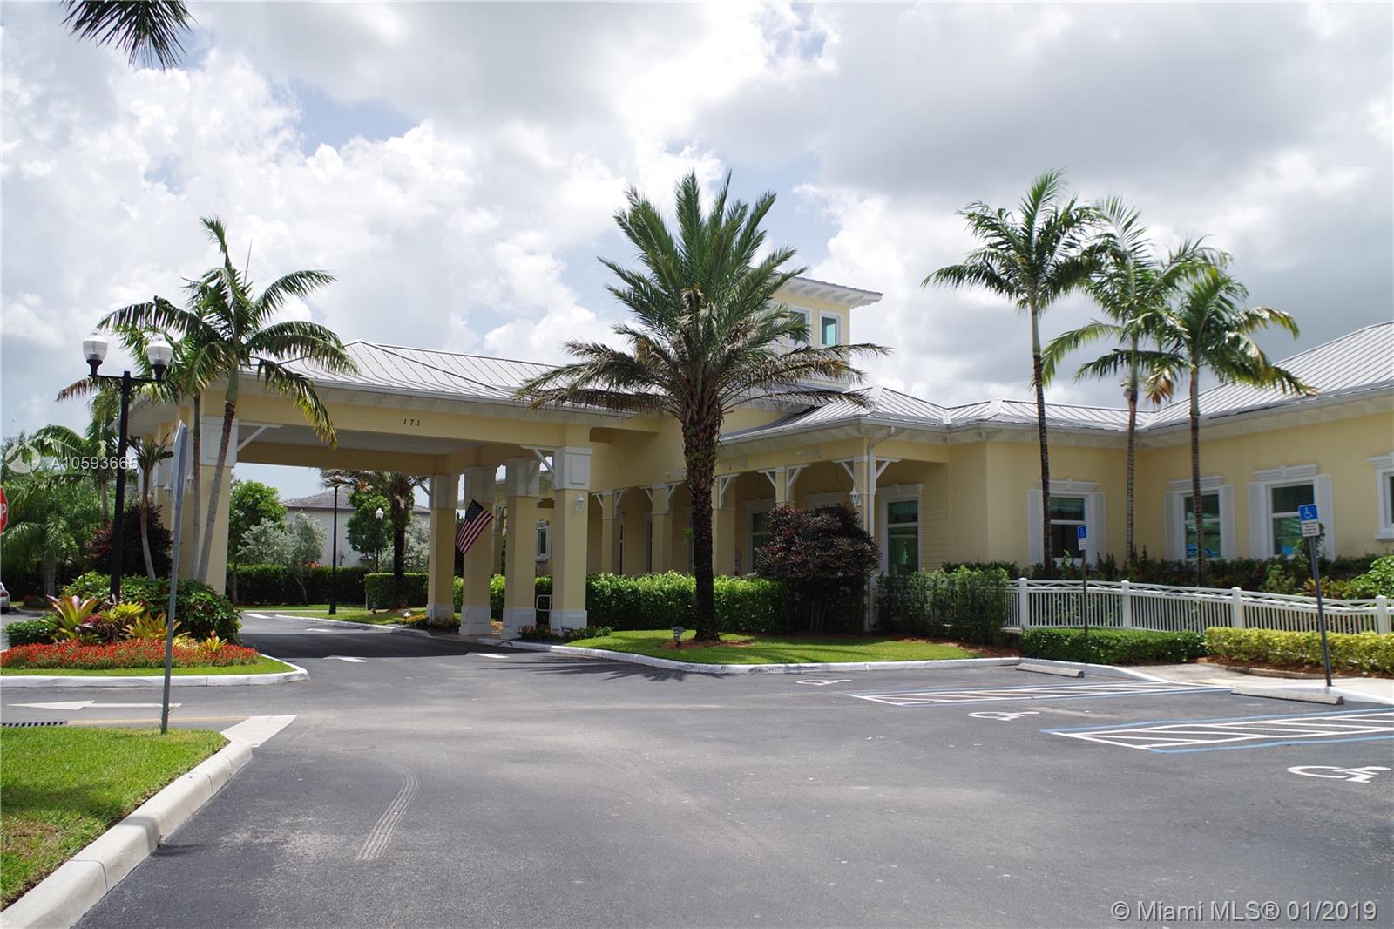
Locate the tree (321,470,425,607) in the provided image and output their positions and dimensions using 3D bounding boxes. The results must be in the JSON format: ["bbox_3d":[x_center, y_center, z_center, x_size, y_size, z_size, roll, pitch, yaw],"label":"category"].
[{"bbox_3d":[-13.128,1.629,50.085,7.200,9.300,7.000,0,-6,0],"label":"tree"}]

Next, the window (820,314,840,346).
[{"bbox_3d":[4.977,-5.015,43.500,0.980,1.280,0.150,4,-7,-31],"label":"window"}]

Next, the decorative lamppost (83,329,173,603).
[{"bbox_3d":[-10.235,0.527,20.847,1.450,5.950,0.450,2,-6,-17],"label":"decorative lamppost"}]

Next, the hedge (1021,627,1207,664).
[{"bbox_3d":[8.625,3.772,24.299,3.300,0.620,1.800,4,-7,-31],"label":"hedge"}]

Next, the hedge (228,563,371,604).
[{"bbox_3d":[-22.153,6.770,64.627,8.300,2.200,1.300,4,-7,-31],"label":"hedge"}]

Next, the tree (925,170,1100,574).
[{"bbox_3d":[7.537,-1.348,27.288,4.200,10.800,4.100,0,-6,0],"label":"tree"}]

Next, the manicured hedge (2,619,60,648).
[{"bbox_3d":[-13.703,3.542,24.052,1.200,0.550,0.750,0,-6,0],"label":"manicured hedge"}]

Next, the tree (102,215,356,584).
[{"bbox_3d":[-9.590,-0.629,23.480,5.100,8.800,4.800,0,-6,0],"label":"tree"}]

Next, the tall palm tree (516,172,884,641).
[{"bbox_3d":[0.064,-1.371,27.485,8.600,11.100,8.400,0,-6,0],"label":"tall palm tree"}]

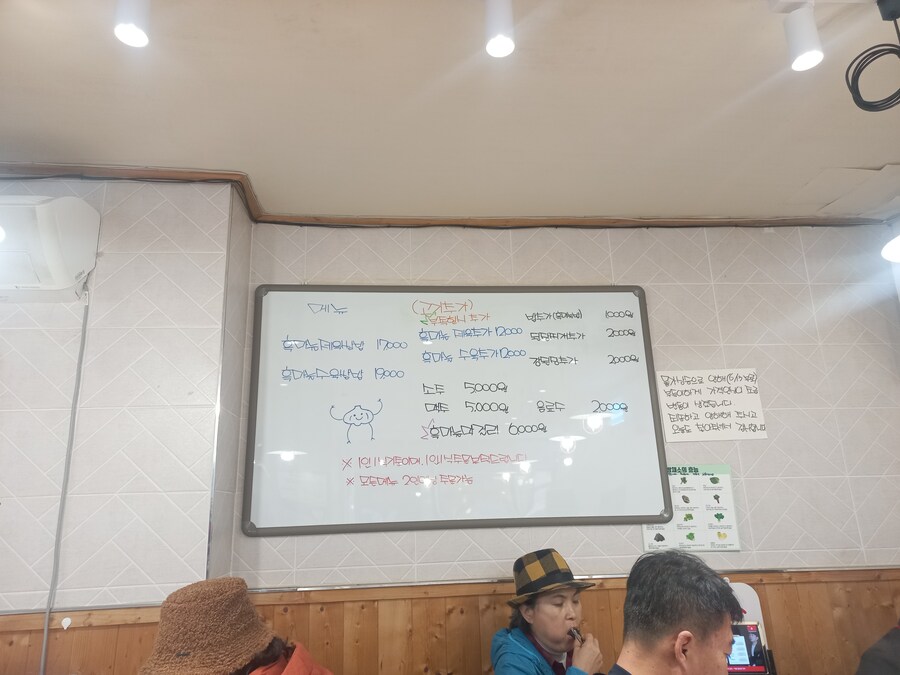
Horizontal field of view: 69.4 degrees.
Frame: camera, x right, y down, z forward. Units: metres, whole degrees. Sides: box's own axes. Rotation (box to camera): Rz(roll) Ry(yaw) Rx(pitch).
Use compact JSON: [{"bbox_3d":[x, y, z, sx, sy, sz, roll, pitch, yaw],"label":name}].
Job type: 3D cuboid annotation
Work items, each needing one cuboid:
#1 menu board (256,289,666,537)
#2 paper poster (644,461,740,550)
[{"bbox_3d":[0.036,0.233,2.357,1.493,0.891,0.025,0,-16,-5],"label":"menu board"},{"bbox_3d":[0.855,0.609,2.333,0.355,0.303,0.004,2,-16,-5],"label":"paper poster"}]

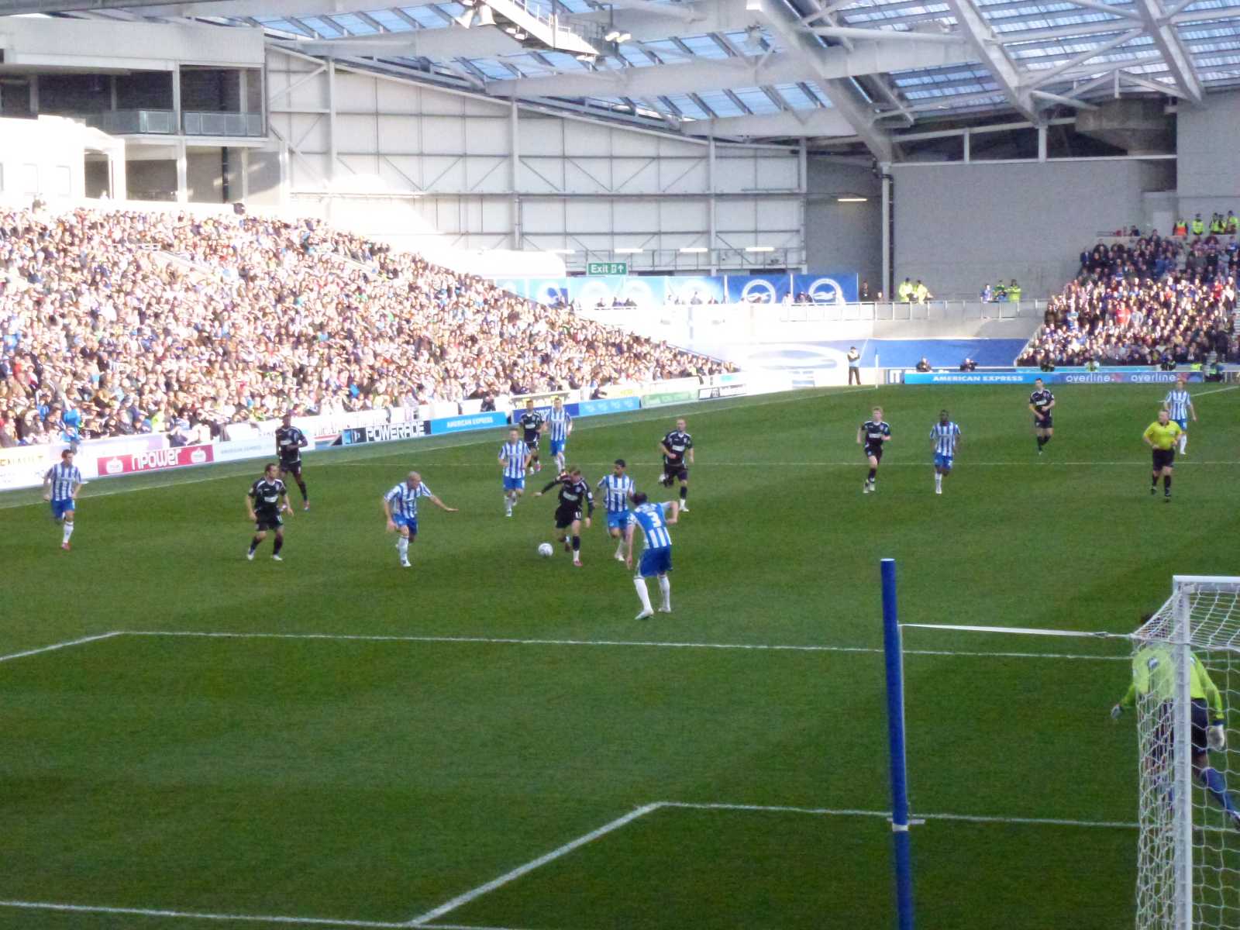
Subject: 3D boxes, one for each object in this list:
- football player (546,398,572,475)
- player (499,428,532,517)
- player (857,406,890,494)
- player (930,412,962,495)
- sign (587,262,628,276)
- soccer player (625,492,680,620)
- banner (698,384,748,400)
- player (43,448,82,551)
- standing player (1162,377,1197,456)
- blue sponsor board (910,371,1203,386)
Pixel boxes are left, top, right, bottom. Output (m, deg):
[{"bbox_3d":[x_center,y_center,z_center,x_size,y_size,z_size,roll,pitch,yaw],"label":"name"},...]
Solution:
[{"bbox_3d":[-1.400,-0.677,74.316,0.610,1.807,0.650,-1,3,-5],"label":"football player"},{"bbox_3d":[-2.000,0.144,60.949,0.650,1.680,0.700,-1,3,0],"label":"player"},{"bbox_3d":[5.261,-0.308,66.089,0.700,1.770,0.700,0,3,7],"label":"player"},{"bbox_3d":[6.672,-0.258,65.201,0.620,1.724,0.750,0,3,6],"label":"player"},{"bbox_3d":[-0.563,-8.975,146.000,1.860,0.630,0.100,0,3,0],"label":"sign"},{"bbox_3d":[0.428,1.208,42.082,0.700,1.662,0.680,-2,4,-30],"label":"soccer player"},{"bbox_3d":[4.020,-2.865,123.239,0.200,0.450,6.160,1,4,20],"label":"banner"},{"bbox_3d":[-9.600,0.593,54.945,0.650,1.736,0.750,-1,4,-14],"label":"player"},{"bbox_3d":[13.724,-1.169,78.139,0.800,1.861,0.500,0,3,13],"label":"standing player"},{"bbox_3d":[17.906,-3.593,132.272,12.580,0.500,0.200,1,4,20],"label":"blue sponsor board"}]

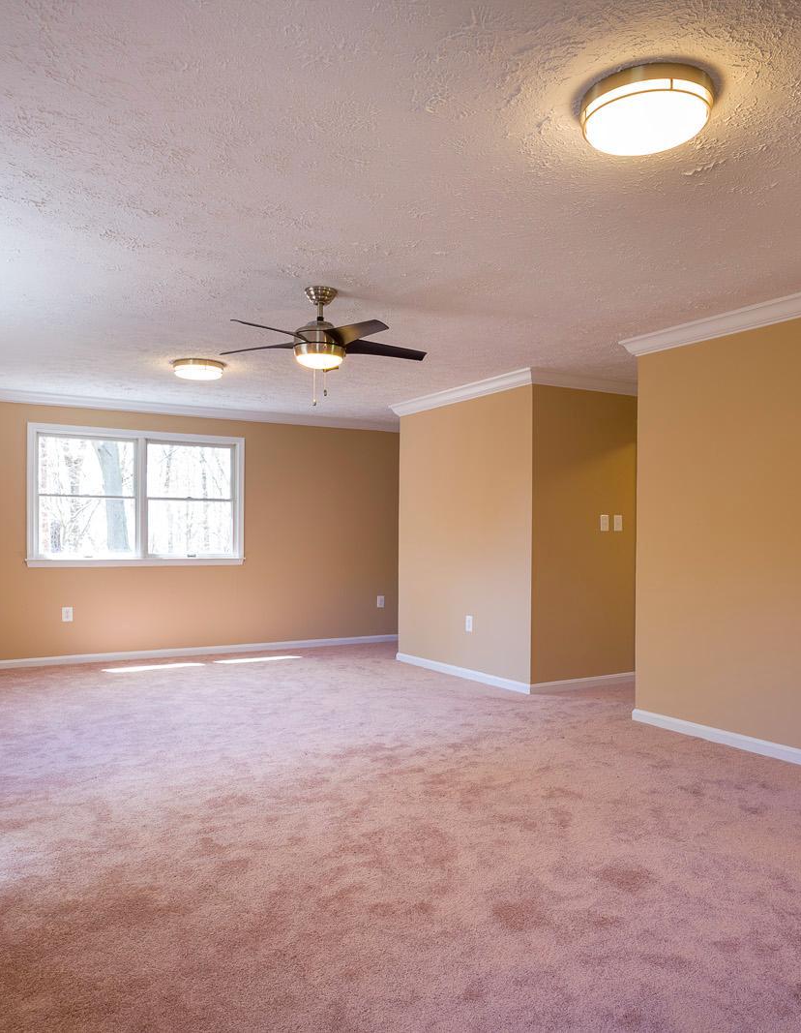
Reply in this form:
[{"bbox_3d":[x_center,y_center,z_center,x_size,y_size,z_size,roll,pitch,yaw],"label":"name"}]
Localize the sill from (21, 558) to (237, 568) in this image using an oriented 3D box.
[{"bbox_3d":[-2.401,0.428,7.195,1.954,0.079,0.090,0,-1,-28],"label":"sill"}]

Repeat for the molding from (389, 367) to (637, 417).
[{"bbox_3d":[0.923,-1.001,6.741,1.187,0.099,2.016,1,-1,-31],"label":"molding"}]

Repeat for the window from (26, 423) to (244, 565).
[{"bbox_3d":[-2.415,-0.168,7.233,1.937,1.252,0.110,0,-1,-28],"label":"window"}]

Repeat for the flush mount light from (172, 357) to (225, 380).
[{"bbox_3d":[-1.436,-1.047,5.532,0.358,0.077,0.358,1,-1,-31],"label":"flush mount light"}]

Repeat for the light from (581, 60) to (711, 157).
[{"bbox_3d":[0.685,-1.121,2.164,0.353,0.075,0.353,0,-1,0],"label":"light"}]

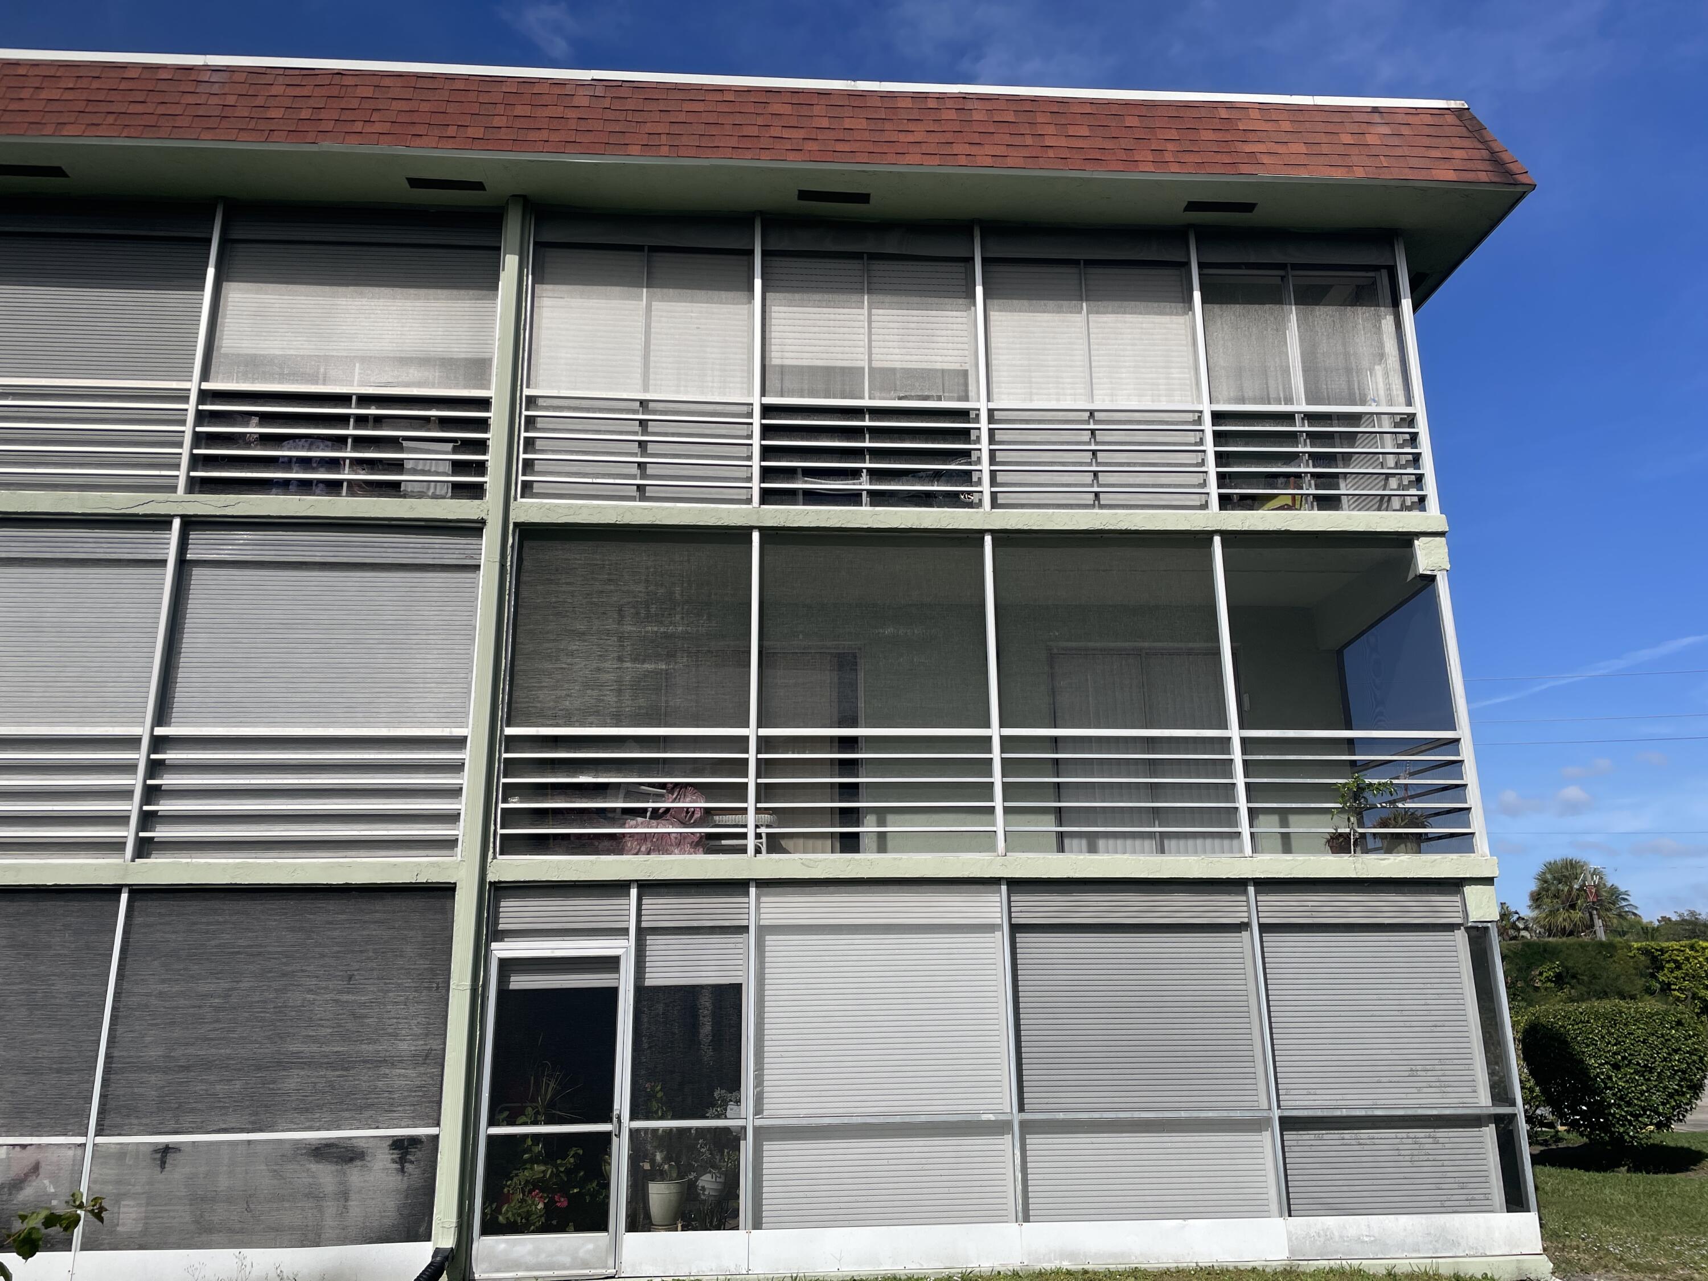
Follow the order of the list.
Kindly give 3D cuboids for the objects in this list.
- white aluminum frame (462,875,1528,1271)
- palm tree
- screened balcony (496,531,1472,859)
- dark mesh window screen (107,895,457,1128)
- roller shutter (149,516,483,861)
[{"bbox_3d":[1.063,2.876,8.670,7.000,2.480,0.100,0,-15,-4],"label":"white aluminum frame"},{"bbox_3d":[23.315,9.710,40.258,3.700,5.672,3.700,0,-15,-4],"label":"palm tree"},{"bbox_3d":[0.977,0.589,10.209,7.000,2.460,1.850,0,-15,-4],"label":"screened balcony"},{"bbox_3d":[-3.780,2.407,8.464,2.180,1.560,0.080,0,-15,-4],"label":"dark mesh window screen"},{"bbox_3d":[-3.787,0.338,9.088,2.140,2.420,0.160,0,-15,-4],"label":"roller shutter"}]

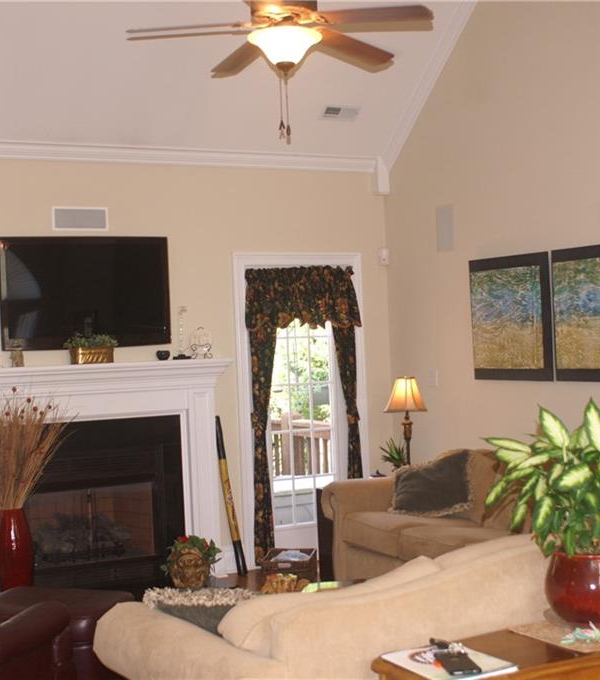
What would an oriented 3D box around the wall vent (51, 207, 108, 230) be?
[{"bbox_3d":[-1.373,-0.760,6.967,0.352,0.145,0.025,-2,0,-26],"label":"wall vent"}]

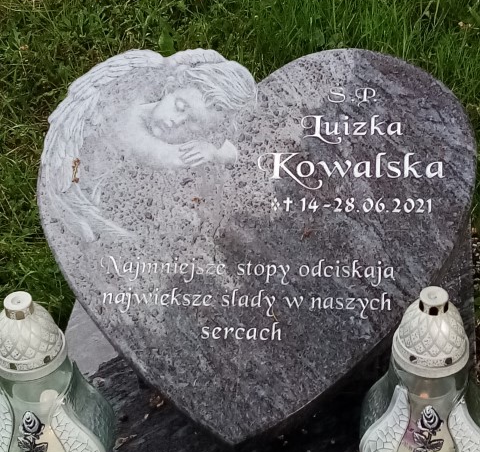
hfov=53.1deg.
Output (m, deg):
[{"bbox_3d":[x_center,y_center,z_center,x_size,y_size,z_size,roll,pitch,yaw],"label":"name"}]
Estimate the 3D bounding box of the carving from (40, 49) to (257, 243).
[{"bbox_3d":[-0.138,-0.130,0.734,0.325,0.050,0.330,0,69,6],"label":"carving"}]

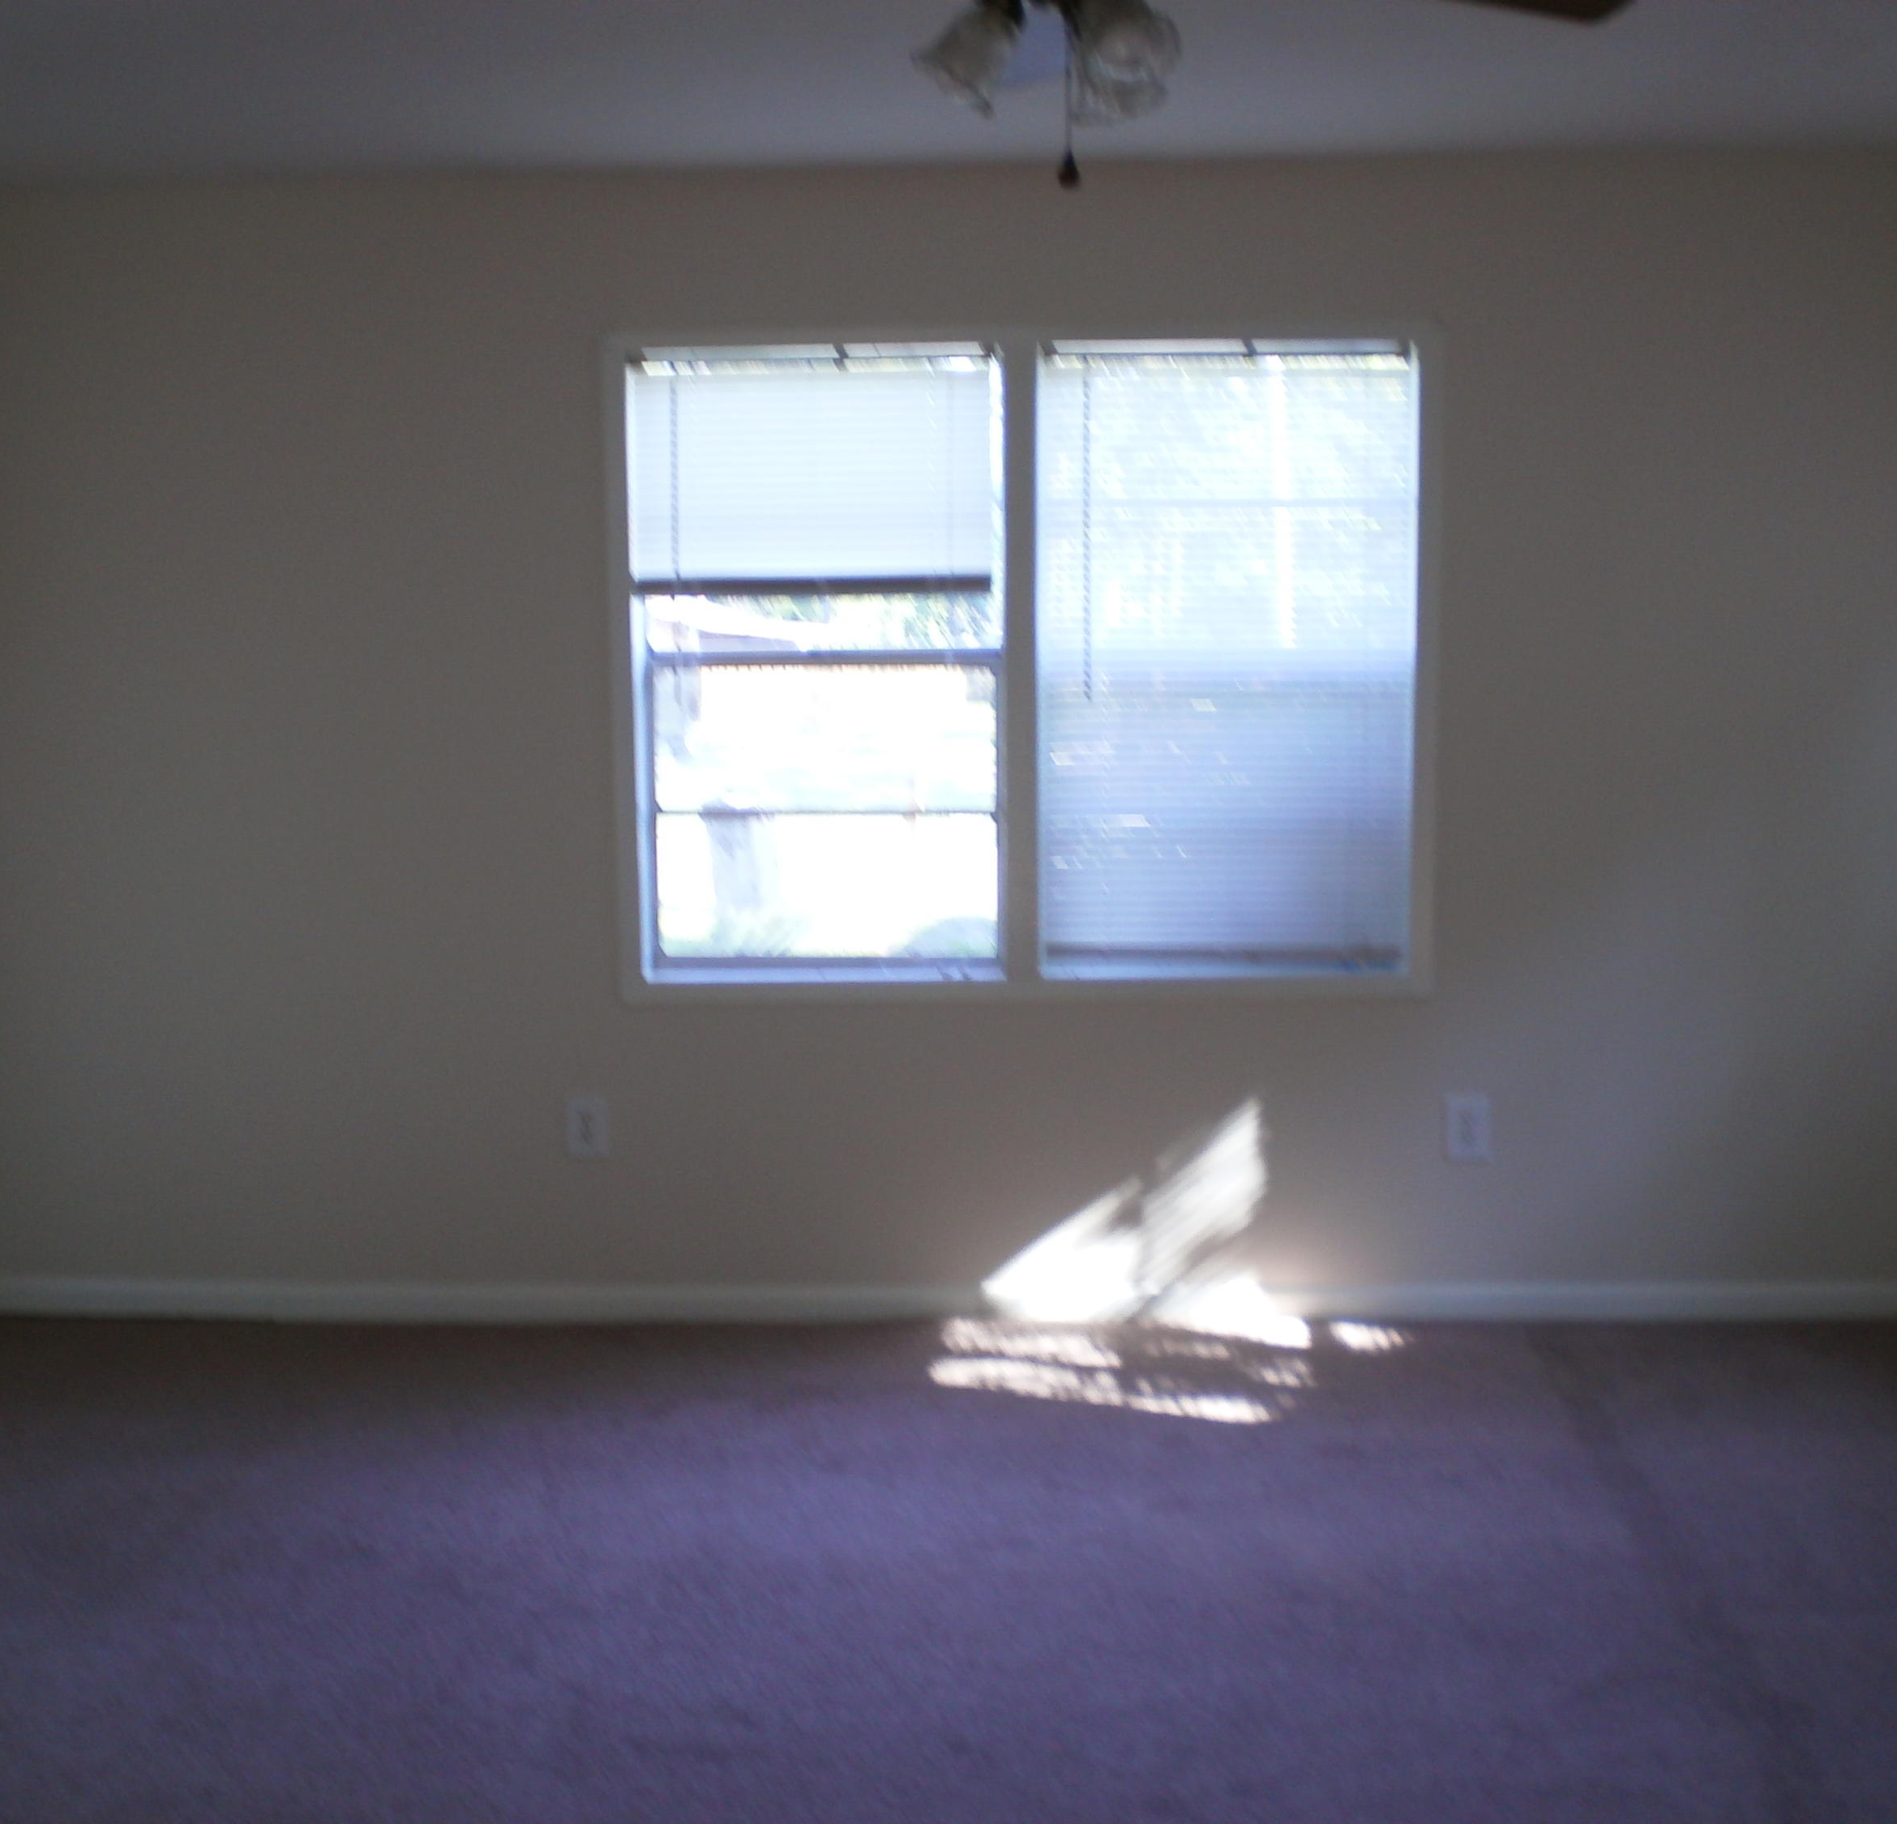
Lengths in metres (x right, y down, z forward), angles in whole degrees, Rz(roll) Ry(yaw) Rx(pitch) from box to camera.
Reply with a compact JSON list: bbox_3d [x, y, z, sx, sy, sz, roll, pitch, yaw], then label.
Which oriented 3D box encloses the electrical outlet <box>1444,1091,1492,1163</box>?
[{"bbox_3d":[1.087,0.449,5.283,0.080,0.122,0.012,0,5,2],"label":"electrical outlet"}]

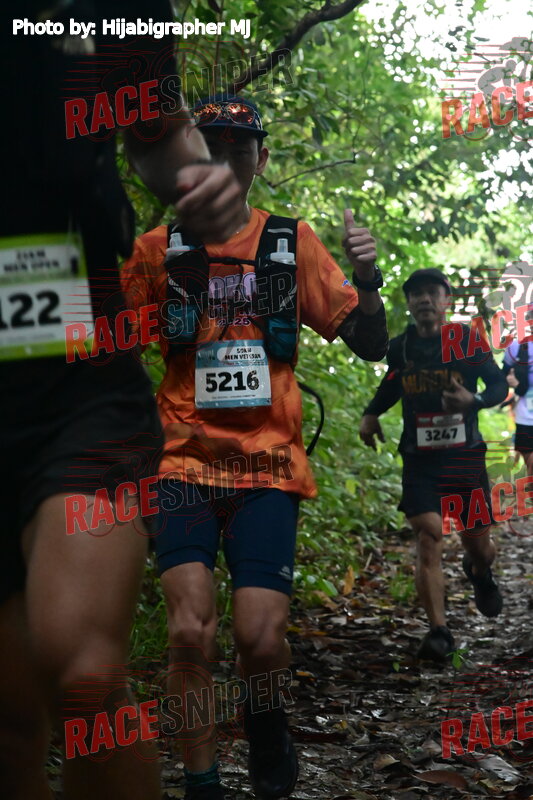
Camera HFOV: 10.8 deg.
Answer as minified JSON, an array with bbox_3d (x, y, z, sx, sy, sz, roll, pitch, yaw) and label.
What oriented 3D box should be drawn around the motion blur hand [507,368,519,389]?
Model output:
[{"bbox_3d":[1.440,-0.126,16.500,0.080,0.115,0.090,0,-1,6],"label":"motion blur hand"}]

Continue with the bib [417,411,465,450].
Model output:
[{"bbox_3d":[0.705,0.127,11.350,0.198,0.145,0.020,-3,0,3],"label":"bib"}]

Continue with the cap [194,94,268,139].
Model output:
[{"bbox_3d":[-0.085,-0.668,6.650,0.175,0.120,0.250,0,-1,7],"label":"cap"}]

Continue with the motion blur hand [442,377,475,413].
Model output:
[{"bbox_3d":[0.762,-0.022,11.200,0.125,0.140,0.090,0,-1,6],"label":"motion blur hand"}]

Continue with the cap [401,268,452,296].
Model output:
[{"bbox_3d":[0.646,-0.475,11.400,0.175,0.120,0.250,0,-1,22],"label":"cap"}]

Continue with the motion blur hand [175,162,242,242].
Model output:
[{"bbox_3d":[-0.074,-0.252,3.600,0.087,0.103,0.100,0,-1,-9],"label":"motion blur hand"}]

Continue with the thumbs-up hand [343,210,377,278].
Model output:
[{"bbox_3d":[0.229,-0.388,6.950,0.083,0.165,0.090,0,-1,6],"label":"thumbs-up hand"}]

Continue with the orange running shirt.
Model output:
[{"bbox_3d":[-0.064,-0.113,6.700,0.560,0.690,0.290,0,-1,5],"label":"orange running shirt"}]

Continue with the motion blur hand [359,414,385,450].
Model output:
[{"bbox_3d":[0.426,0.131,11.350,0.105,0.142,0.090,0,-1,6],"label":"motion blur hand"}]

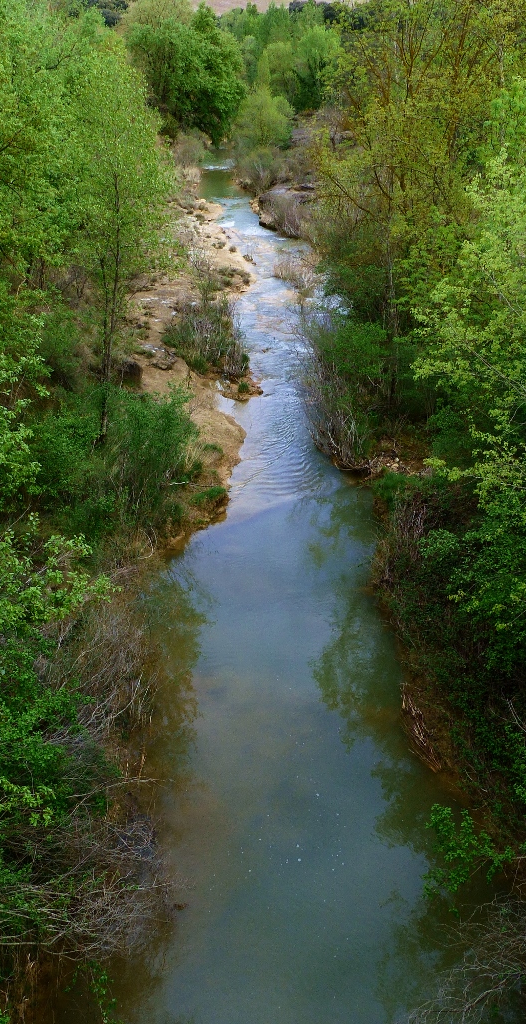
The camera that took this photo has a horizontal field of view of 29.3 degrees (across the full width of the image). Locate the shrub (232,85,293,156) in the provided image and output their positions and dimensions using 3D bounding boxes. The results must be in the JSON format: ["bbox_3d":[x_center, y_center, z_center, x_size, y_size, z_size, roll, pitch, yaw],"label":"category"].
[{"bbox_3d":[0.030,-23.920,61.510,3.670,3.880,3.500,0,25,0],"label":"shrub"}]

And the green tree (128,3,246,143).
[{"bbox_3d":[-4.730,-27.070,62.200,7.300,7.980,7.000,0,25,0],"label":"green tree"}]

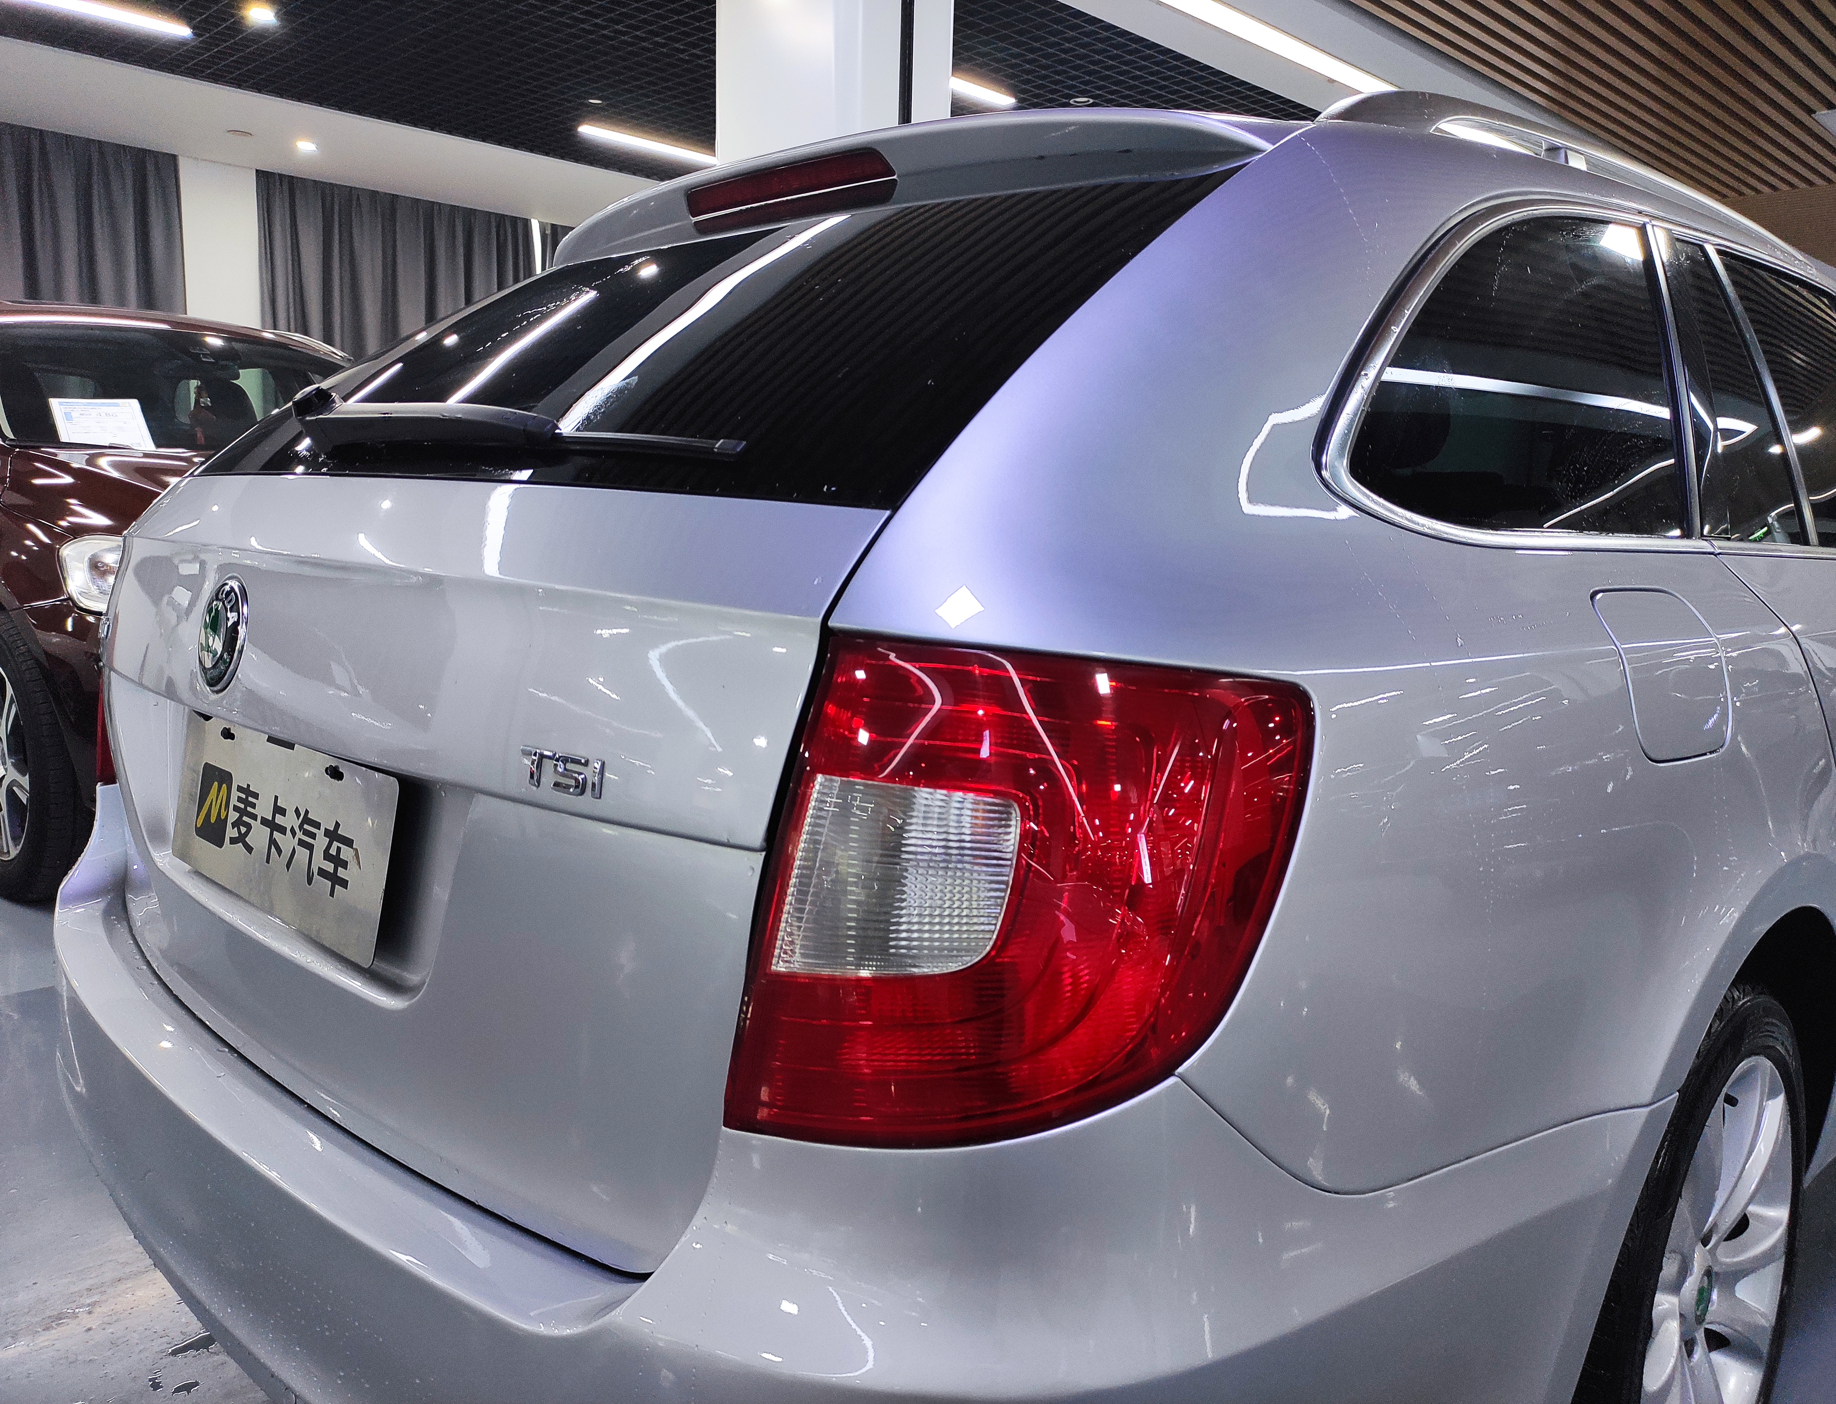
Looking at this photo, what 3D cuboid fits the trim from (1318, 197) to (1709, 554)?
[{"bbox_3d":[0.422,-0.242,0.915,0.684,0.300,0.070,-8,-6,-41],"label":"trim"}]

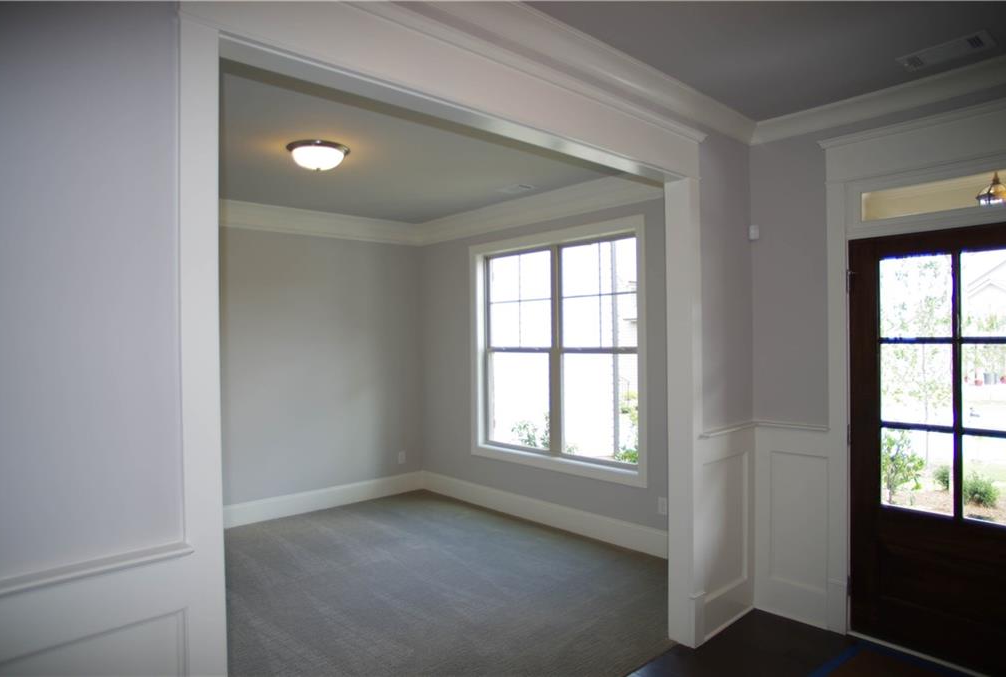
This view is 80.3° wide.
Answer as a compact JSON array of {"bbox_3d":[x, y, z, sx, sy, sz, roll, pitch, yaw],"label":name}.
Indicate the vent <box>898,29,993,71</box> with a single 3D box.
[{"bbox_3d":[1.853,-1.191,2.497,0.196,0.020,0.303,-1,0,-42],"label":"vent"}]

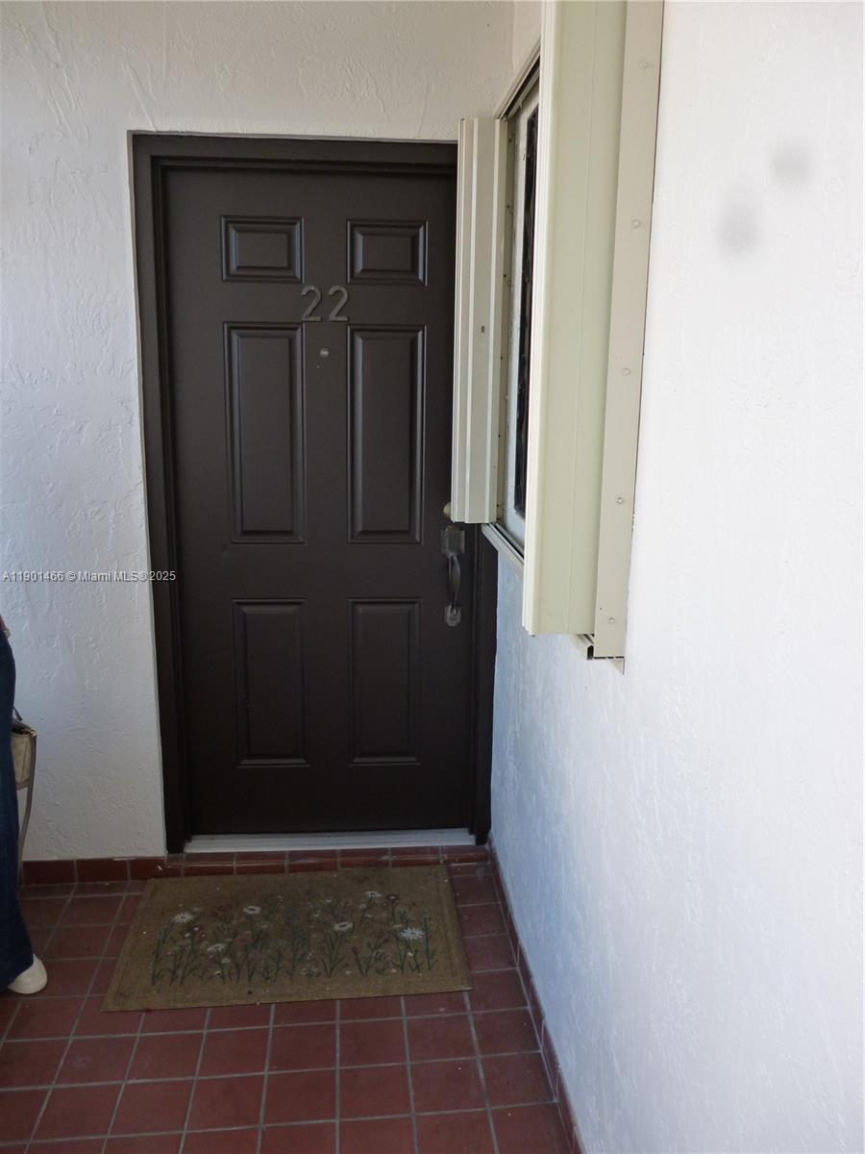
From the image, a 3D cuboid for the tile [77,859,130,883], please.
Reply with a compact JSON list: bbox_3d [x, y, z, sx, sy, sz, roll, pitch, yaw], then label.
[{"bbox_3d":[-1.008,0.899,2.855,0.150,0.075,0.012,-1,12,-6],"label":"tile"}]

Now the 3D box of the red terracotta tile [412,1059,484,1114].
[{"bbox_3d":[0.033,1.133,2.071,0.154,0.013,0.143,-1,13,-6],"label":"red terracotta tile"}]

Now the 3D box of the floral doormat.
[{"bbox_3d":[-0.382,0.988,2.628,0.915,0.012,0.610,-1,12,-6],"label":"floral doormat"}]

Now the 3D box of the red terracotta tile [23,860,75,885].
[{"bbox_3d":[-1.161,0.892,2.831,0.150,0.078,0.013,-1,13,-6],"label":"red terracotta tile"}]

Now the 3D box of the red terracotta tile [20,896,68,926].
[{"bbox_3d":[-1.143,0.977,2.695,0.149,0.012,0.149,-1,12,-6],"label":"red terracotta tile"}]

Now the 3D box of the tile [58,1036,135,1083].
[{"bbox_3d":[-0.762,1.105,2.124,0.150,0.013,0.150,-1,12,-6],"label":"tile"}]

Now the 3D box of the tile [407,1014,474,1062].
[{"bbox_3d":[0.018,1.097,2.212,0.150,0.013,0.150,-1,12,-6],"label":"tile"}]

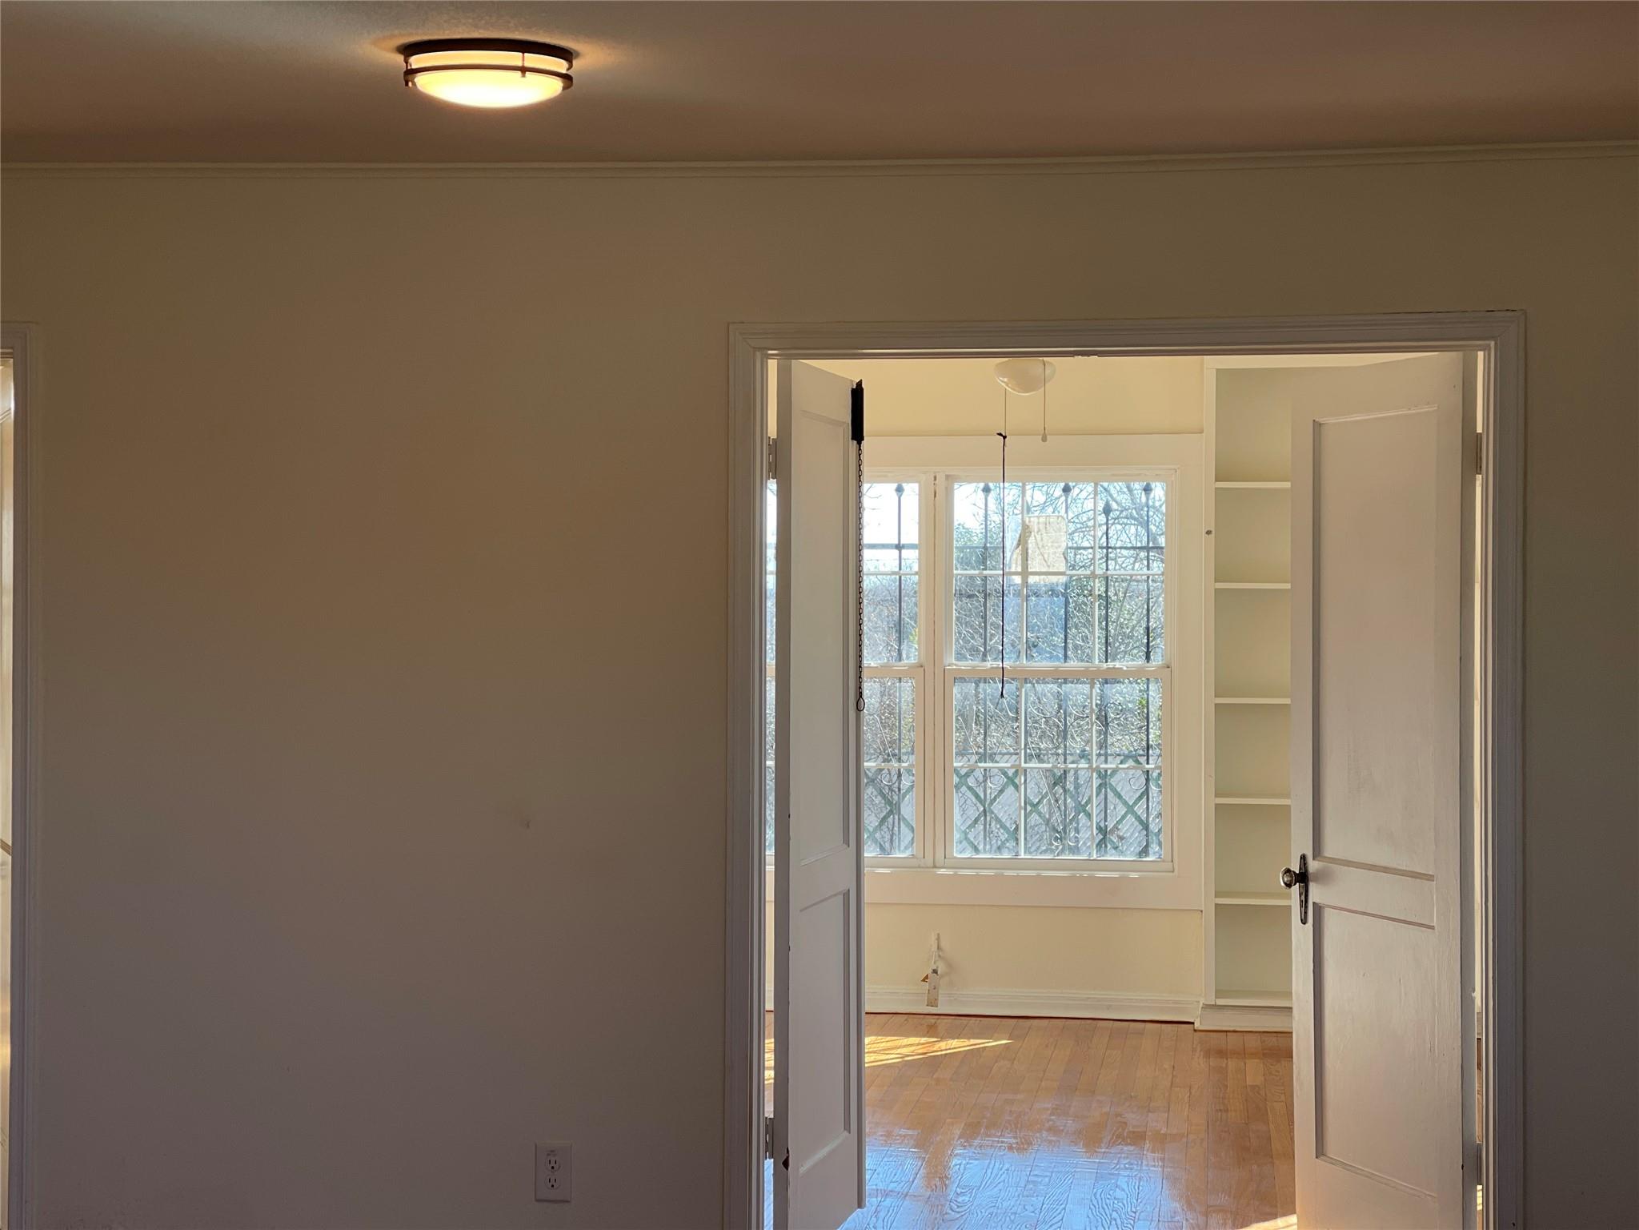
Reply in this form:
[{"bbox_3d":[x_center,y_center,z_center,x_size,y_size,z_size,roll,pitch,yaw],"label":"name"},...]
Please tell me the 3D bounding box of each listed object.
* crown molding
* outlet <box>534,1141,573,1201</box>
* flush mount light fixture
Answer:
[{"bbox_3d":[-0.062,-0.972,6.556,3.700,0.036,0.030,0,0,7],"label":"crown molding"},{"bbox_3d":[-0.583,1.221,6.634,0.079,0.126,0.009,0,0,7],"label":"outlet"},{"bbox_3d":[-0.587,-0.953,5.380,0.298,0.098,0.298,0,0,7],"label":"flush mount light fixture"}]

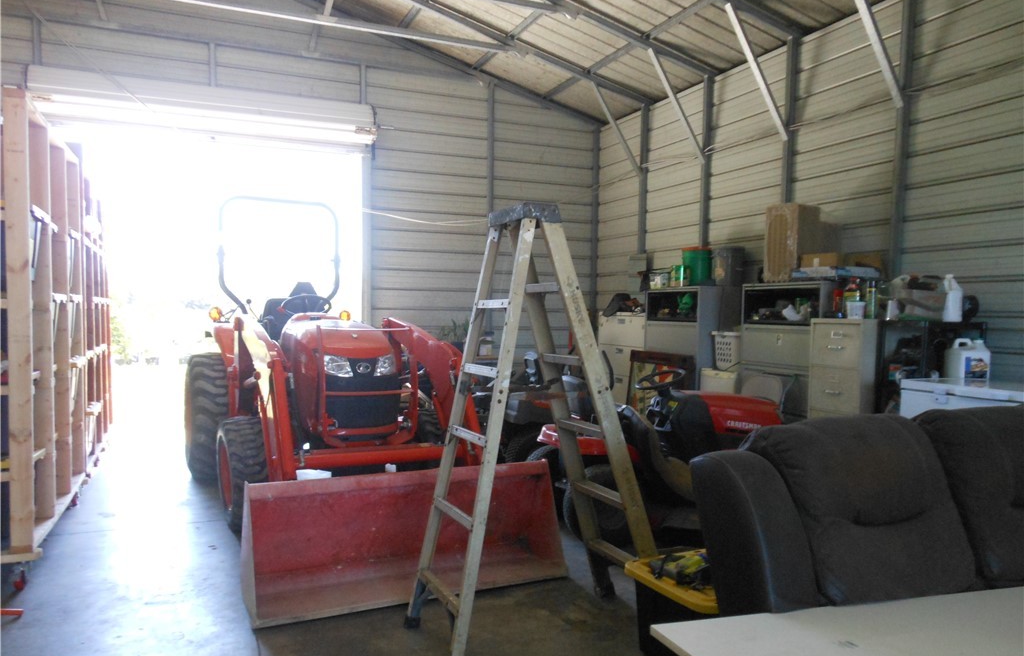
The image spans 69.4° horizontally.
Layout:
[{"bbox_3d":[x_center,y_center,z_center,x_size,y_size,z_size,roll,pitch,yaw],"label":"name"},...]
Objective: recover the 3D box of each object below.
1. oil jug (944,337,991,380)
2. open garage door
[{"bbox_3d":[3.123,0.216,5.070,0.255,0.280,0.165,0,1,-7],"label":"oil jug"},{"bbox_3d":[-3.182,-2.335,7.949,3.440,0.500,0.460,0,1,-23],"label":"open garage door"}]

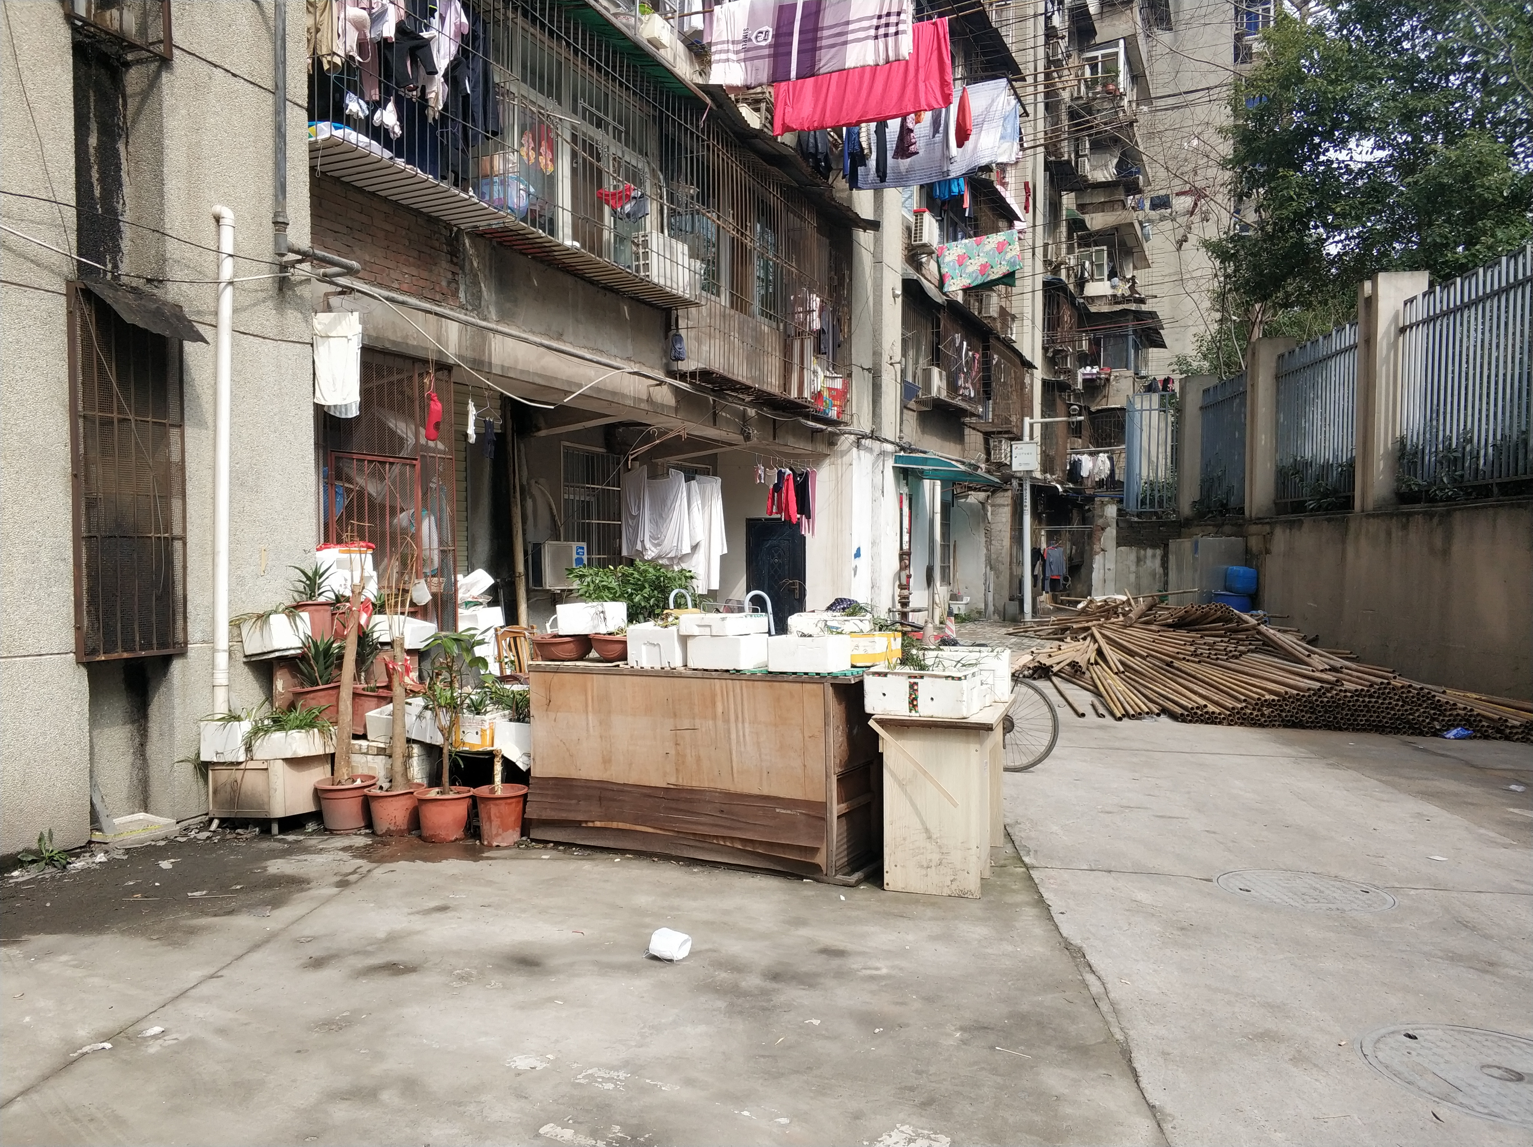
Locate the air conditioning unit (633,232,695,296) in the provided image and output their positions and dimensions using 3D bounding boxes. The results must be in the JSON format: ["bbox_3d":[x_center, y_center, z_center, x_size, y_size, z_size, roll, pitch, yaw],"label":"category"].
[{"bbox_3d":[-0.982,-2.855,11.108,0.250,0.490,0.740,1,2,25],"label":"air conditioning unit"}]

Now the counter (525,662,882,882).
[{"bbox_3d":[-0.289,0.918,5.961,1.730,0.910,0.580,1,2,24],"label":"counter"}]

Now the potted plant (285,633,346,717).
[{"bbox_3d":[-2.493,0.578,6.623,0.240,0.500,0.320,1,2,25],"label":"potted plant"}]

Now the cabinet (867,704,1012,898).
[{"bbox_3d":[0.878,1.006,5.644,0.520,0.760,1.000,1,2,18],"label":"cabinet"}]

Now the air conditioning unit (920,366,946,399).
[{"bbox_3d":[2.767,-3.188,19.900,0.270,0.510,0.740,1,1,25],"label":"air conditioning unit"}]

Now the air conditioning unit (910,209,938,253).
[{"bbox_3d":[2.548,-5.519,19.300,0.280,0.550,0.760,1,1,25],"label":"air conditioning unit"}]

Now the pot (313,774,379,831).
[{"bbox_3d":[-2.232,1.224,6.335,0.335,0.235,0.335,0,2,-19],"label":"pot"}]

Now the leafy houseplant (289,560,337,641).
[{"bbox_3d":[-2.546,0.161,6.700,0.240,0.480,0.240,1,2,25],"label":"leafy houseplant"}]

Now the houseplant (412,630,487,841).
[{"bbox_3d":[-1.626,0.823,6.164,0.350,1.080,0.330,0,2,0],"label":"houseplant"}]

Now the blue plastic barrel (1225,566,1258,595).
[{"bbox_3d":[7.157,0.096,18.000,0.460,0.420,0.440,1,1,27],"label":"blue plastic barrel"}]

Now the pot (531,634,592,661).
[{"bbox_3d":[-1.180,0.423,6.850,0.340,0.150,0.330,1,1,0],"label":"pot"}]

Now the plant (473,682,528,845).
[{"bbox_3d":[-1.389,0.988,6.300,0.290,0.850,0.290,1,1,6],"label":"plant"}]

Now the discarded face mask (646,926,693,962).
[{"bbox_3d":[-0.357,1.373,4.434,0.145,0.090,0.110,1,2,24],"label":"discarded face mask"}]

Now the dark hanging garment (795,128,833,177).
[{"bbox_3d":[0.570,-5.028,14.041,0.420,0.750,0.200,1,2,25],"label":"dark hanging garment"}]

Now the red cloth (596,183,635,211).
[{"bbox_3d":[-1.310,-3.265,10.366,0.340,0.250,0.100,1,2,25],"label":"red cloth"}]

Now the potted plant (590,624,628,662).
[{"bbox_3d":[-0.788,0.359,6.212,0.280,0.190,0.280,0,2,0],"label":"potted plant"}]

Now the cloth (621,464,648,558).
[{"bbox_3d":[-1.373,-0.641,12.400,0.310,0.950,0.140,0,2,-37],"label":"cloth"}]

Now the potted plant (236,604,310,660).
[{"bbox_3d":[-2.817,0.331,6.811,0.280,0.290,0.330,1,2,21],"label":"potted plant"}]

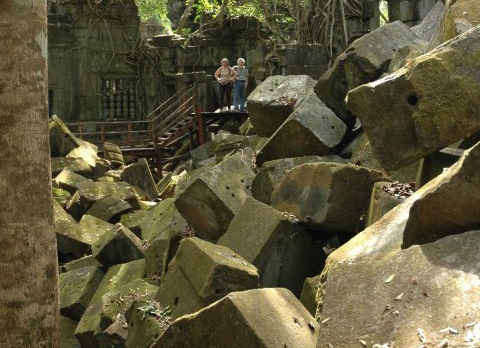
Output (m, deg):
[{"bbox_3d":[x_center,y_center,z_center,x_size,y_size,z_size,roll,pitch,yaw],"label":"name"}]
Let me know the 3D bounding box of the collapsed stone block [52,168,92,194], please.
[{"bbox_3d":[-3.663,0.243,20.500,0.717,0.372,0.634,12,30,3],"label":"collapsed stone block"}]

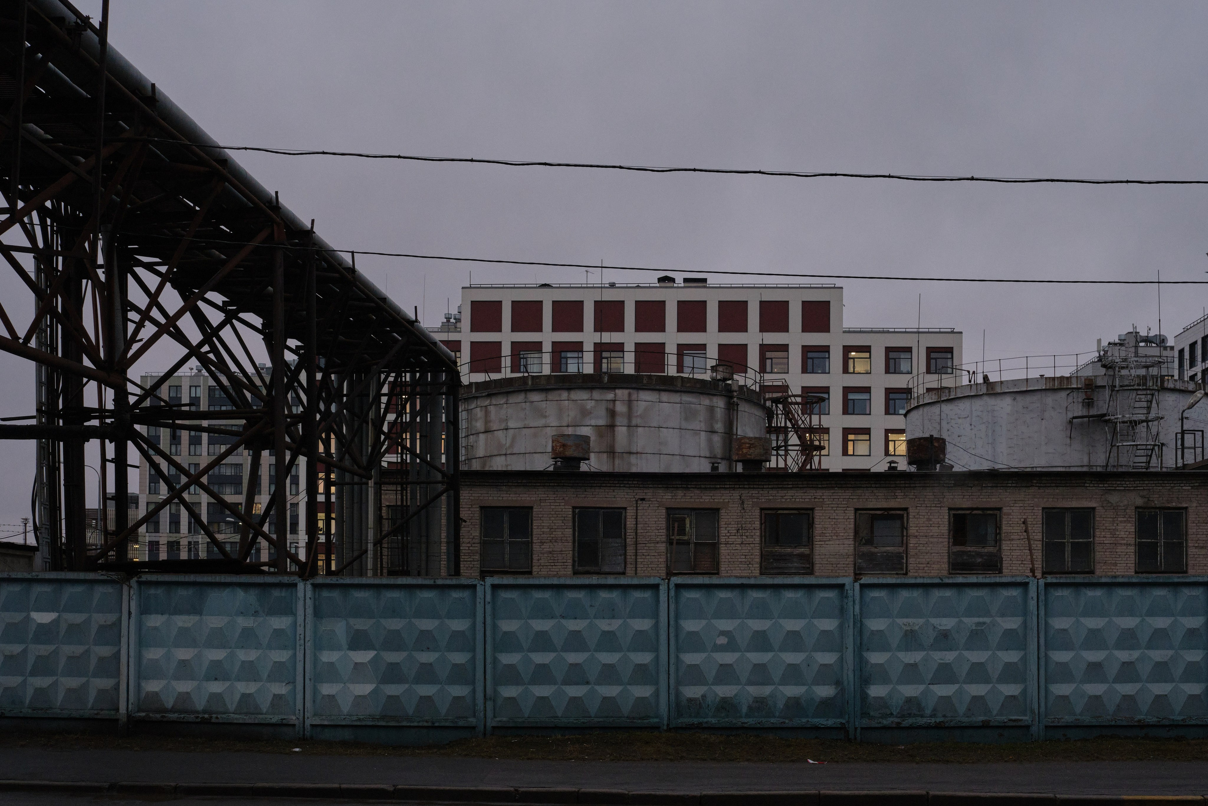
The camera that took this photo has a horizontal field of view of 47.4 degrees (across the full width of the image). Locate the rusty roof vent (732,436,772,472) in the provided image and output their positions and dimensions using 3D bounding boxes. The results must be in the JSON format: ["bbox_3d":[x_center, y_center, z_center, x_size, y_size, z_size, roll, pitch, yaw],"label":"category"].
[{"bbox_3d":[4.580,1.680,42.500,1.200,1.220,1.200,0,-2,0],"label":"rusty roof vent"}]

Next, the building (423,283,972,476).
[{"bbox_3d":[6.200,4.500,113.000,42.500,27.000,16.000,0,-2,0],"label":"building"}]

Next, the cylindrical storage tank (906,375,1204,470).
[{"bbox_3d":[20.400,5.400,62.000,13.600,11.000,13.600,0,-2,0],"label":"cylindrical storage tank"}]

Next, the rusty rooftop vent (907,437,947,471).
[{"bbox_3d":[9.839,1.641,42.000,1.190,1.180,1.190,0,-3,0],"label":"rusty rooftop vent"}]

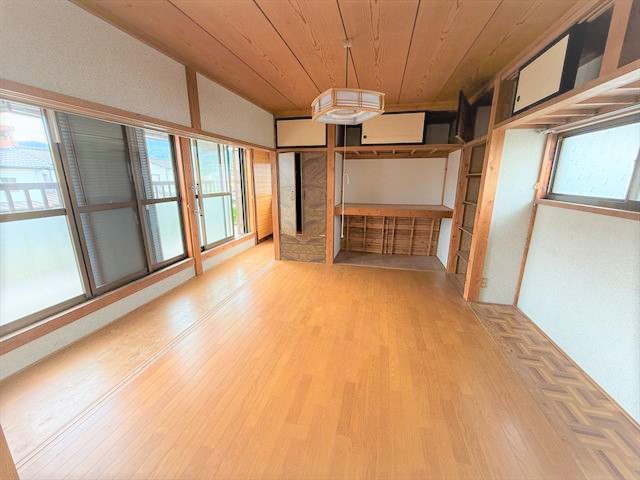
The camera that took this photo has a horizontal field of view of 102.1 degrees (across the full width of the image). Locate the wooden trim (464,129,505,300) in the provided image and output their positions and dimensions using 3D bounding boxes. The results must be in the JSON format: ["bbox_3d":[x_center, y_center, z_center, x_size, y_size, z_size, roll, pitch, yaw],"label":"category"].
[{"bbox_3d":[1.758,-0.199,2.795,0.111,1.833,0.119,3,14,12],"label":"wooden trim"}]

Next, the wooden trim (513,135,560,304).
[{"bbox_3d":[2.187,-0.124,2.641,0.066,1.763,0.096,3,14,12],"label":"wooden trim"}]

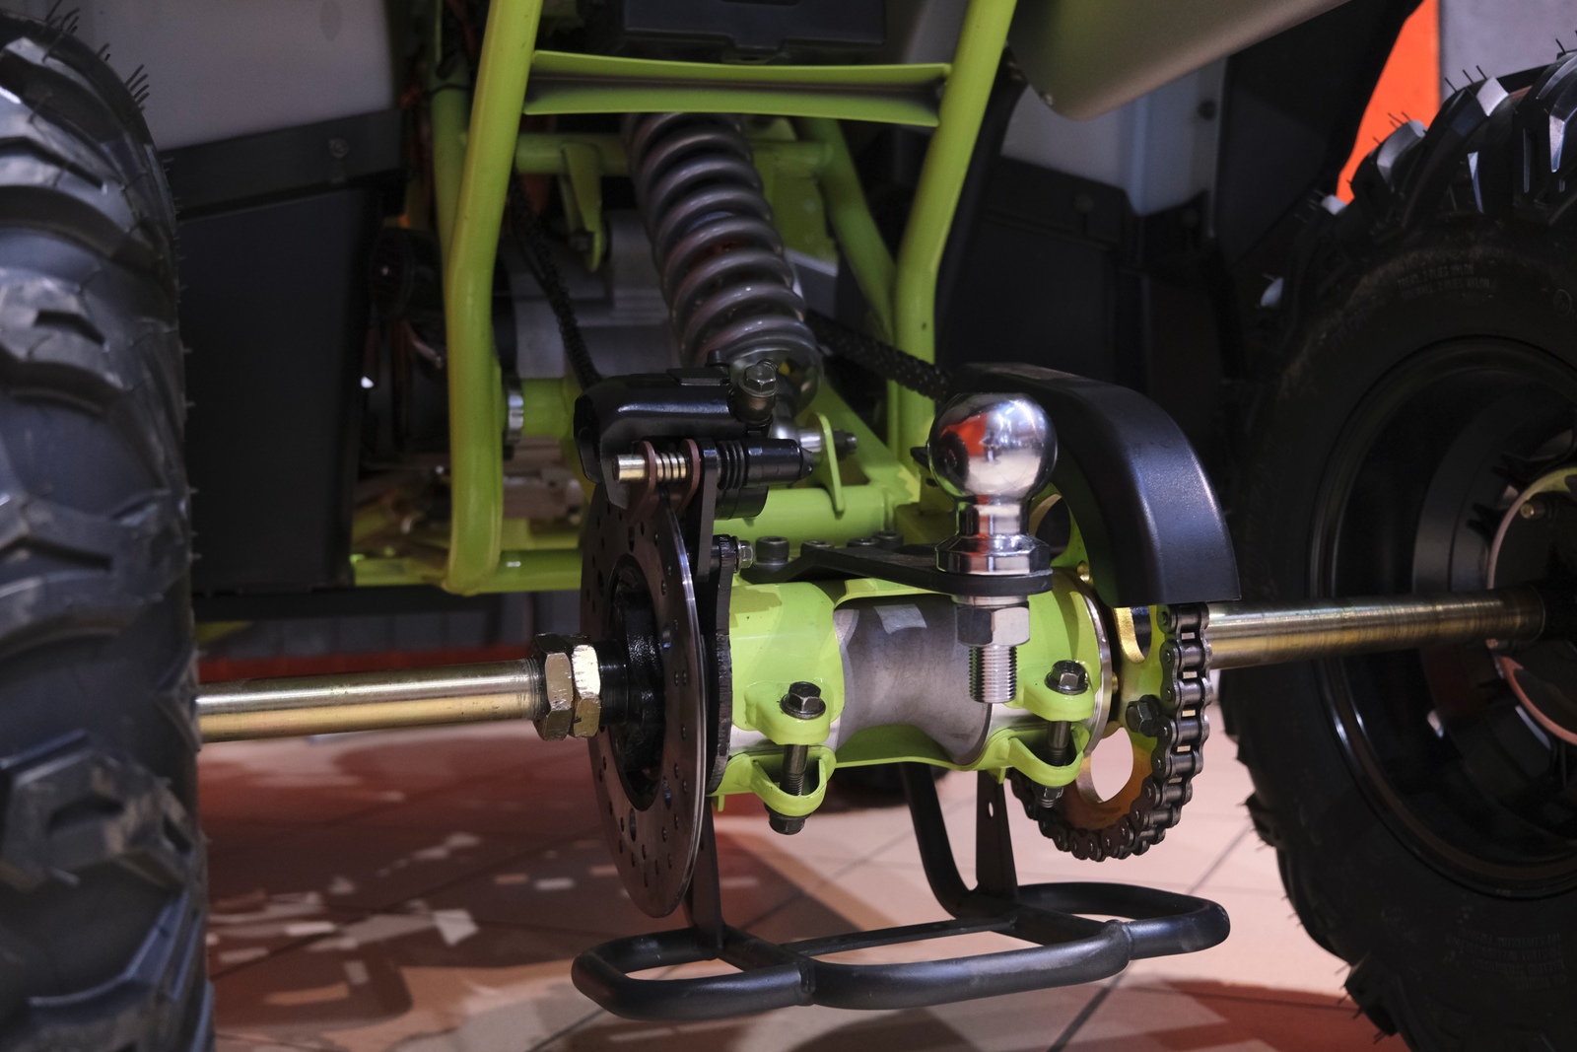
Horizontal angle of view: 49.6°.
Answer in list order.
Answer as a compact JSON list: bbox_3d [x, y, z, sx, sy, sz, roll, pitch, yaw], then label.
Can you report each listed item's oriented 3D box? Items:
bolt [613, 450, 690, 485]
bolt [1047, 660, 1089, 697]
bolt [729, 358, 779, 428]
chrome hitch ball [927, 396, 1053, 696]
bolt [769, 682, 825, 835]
[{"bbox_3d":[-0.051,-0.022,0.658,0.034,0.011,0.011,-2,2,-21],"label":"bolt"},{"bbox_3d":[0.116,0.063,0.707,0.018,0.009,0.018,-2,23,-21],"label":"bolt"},{"bbox_3d":[-0.012,-0.051,0.667,0.018,0.025,0.018,-10,43,-21],"label":"bolt"},{"bbox_3d":[0.080,0.009,0.673,0.051,0.121,0.051,-1,2,0],"label":"chrome hitch ball"},{"bbox_3d":[0.003,0.091,0.667,0.018,0.061,0.018,6,21,-2],"label":"bolt"}]

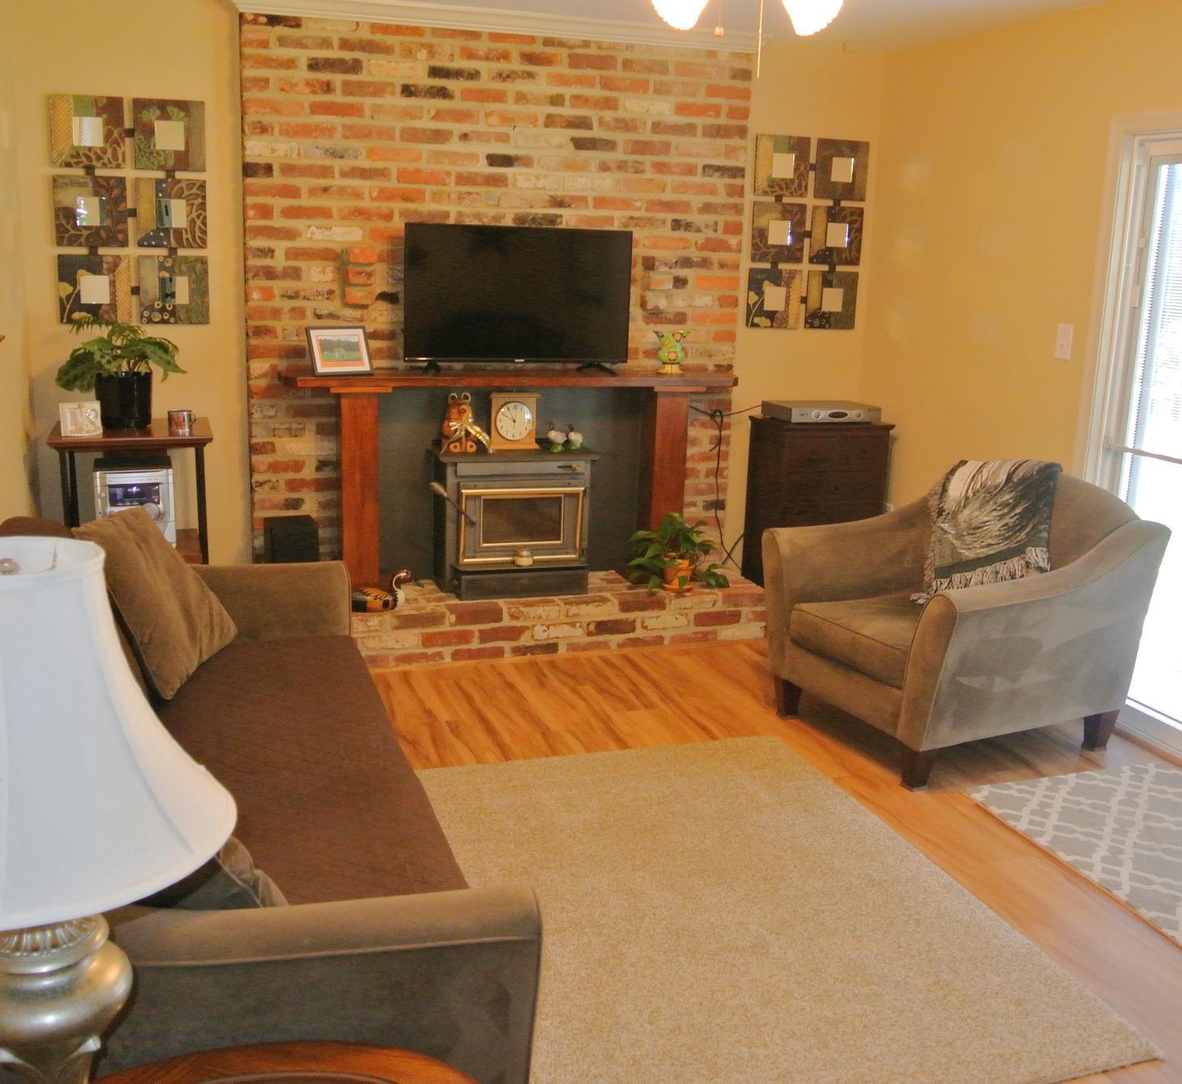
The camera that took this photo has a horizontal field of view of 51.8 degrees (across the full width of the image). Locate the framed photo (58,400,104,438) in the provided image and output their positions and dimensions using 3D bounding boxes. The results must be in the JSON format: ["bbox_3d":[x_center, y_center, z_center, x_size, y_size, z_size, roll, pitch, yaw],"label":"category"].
[{"bbox_3d":[-1.767,-0.432,4.223,0.132,0.118,0.035,-6,5,-29],"label":"framed photo"}]

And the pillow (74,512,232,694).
[{"bbox_3d":[-1.108,0.127,3.122,0.150,0.450,0.450,-30,8,9],"label":"pillow"}]

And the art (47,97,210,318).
[{"bbox_3d":[-1.707,-1.225,4.543,0.542,0.822,0.031,-3,14,-18],"label":"art"}]

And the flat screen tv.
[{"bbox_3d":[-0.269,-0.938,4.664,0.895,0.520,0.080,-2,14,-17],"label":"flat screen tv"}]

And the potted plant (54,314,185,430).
[{"bbox_3d":[-1.741,-0.629,4.505,0.450,0.410,0.420,-2,14,-17],"label":"potted plant"}]

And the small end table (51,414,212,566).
[{"bbox_3d":[-1.714,-0.008,4.609,0.540,0.845,0.450,-2,14,-17],"label":"small end table"}]

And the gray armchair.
[{"bbox_3d":[1.201,0.201,4.028,0.932,0.878,0.910,-6,15,-27],"label":"gray armchair"}]

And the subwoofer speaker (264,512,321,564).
[{"bbox_3d":[-1.133,0.062,4.617,0.168,0.270,0.230,-2,14,-17],"label":"subwoofer speaker"}]

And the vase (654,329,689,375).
[{"bbox_3d":[0.322,-0.765,4.873,0.145,0.168,0.135,2,13,0],"label":"vase"}]

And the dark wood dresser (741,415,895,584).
[{"bbox_3d":[1.005,-0.128,5.470,0.530,0.841,0.362,-3,14,-18],"label":"dark wood dresser"}]

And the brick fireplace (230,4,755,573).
[{"bbox_3d":[-0.375,-0.903,4.918,1.962,2.099,0.308,-3,14,-18],"label":"brick fireplace"}]

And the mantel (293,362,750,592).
[{"bbox_3d":[-0.283,-0.234,4.814,1.709,0.852,0.246,-3,14,-18],"label":"mantel"}]

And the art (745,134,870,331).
[{"bbox_3d":[0.976,-1.372,5.454,0.552,0.830,0.035,-2,14,-17],"label":"art"}]

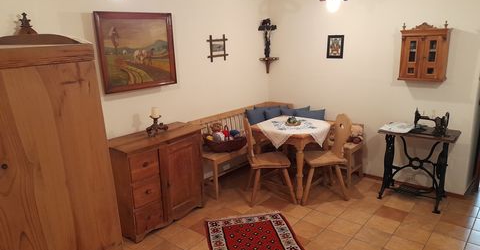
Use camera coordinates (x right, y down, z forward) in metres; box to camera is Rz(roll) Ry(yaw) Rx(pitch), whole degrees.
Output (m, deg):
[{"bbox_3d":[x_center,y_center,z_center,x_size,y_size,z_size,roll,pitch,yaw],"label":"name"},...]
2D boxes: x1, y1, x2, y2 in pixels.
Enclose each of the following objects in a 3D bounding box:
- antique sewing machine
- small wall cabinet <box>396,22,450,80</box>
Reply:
[{"bbox_3d":[1.988,-0.033,3.621,0.331,0.259,0.176,9,17,38],"label":"antique sewing machine"},{"bbox_3d":[1.981,-0.785,3.720,0.449,0.601,0.227,9,17,38],"label":"small wall cabinet"}]

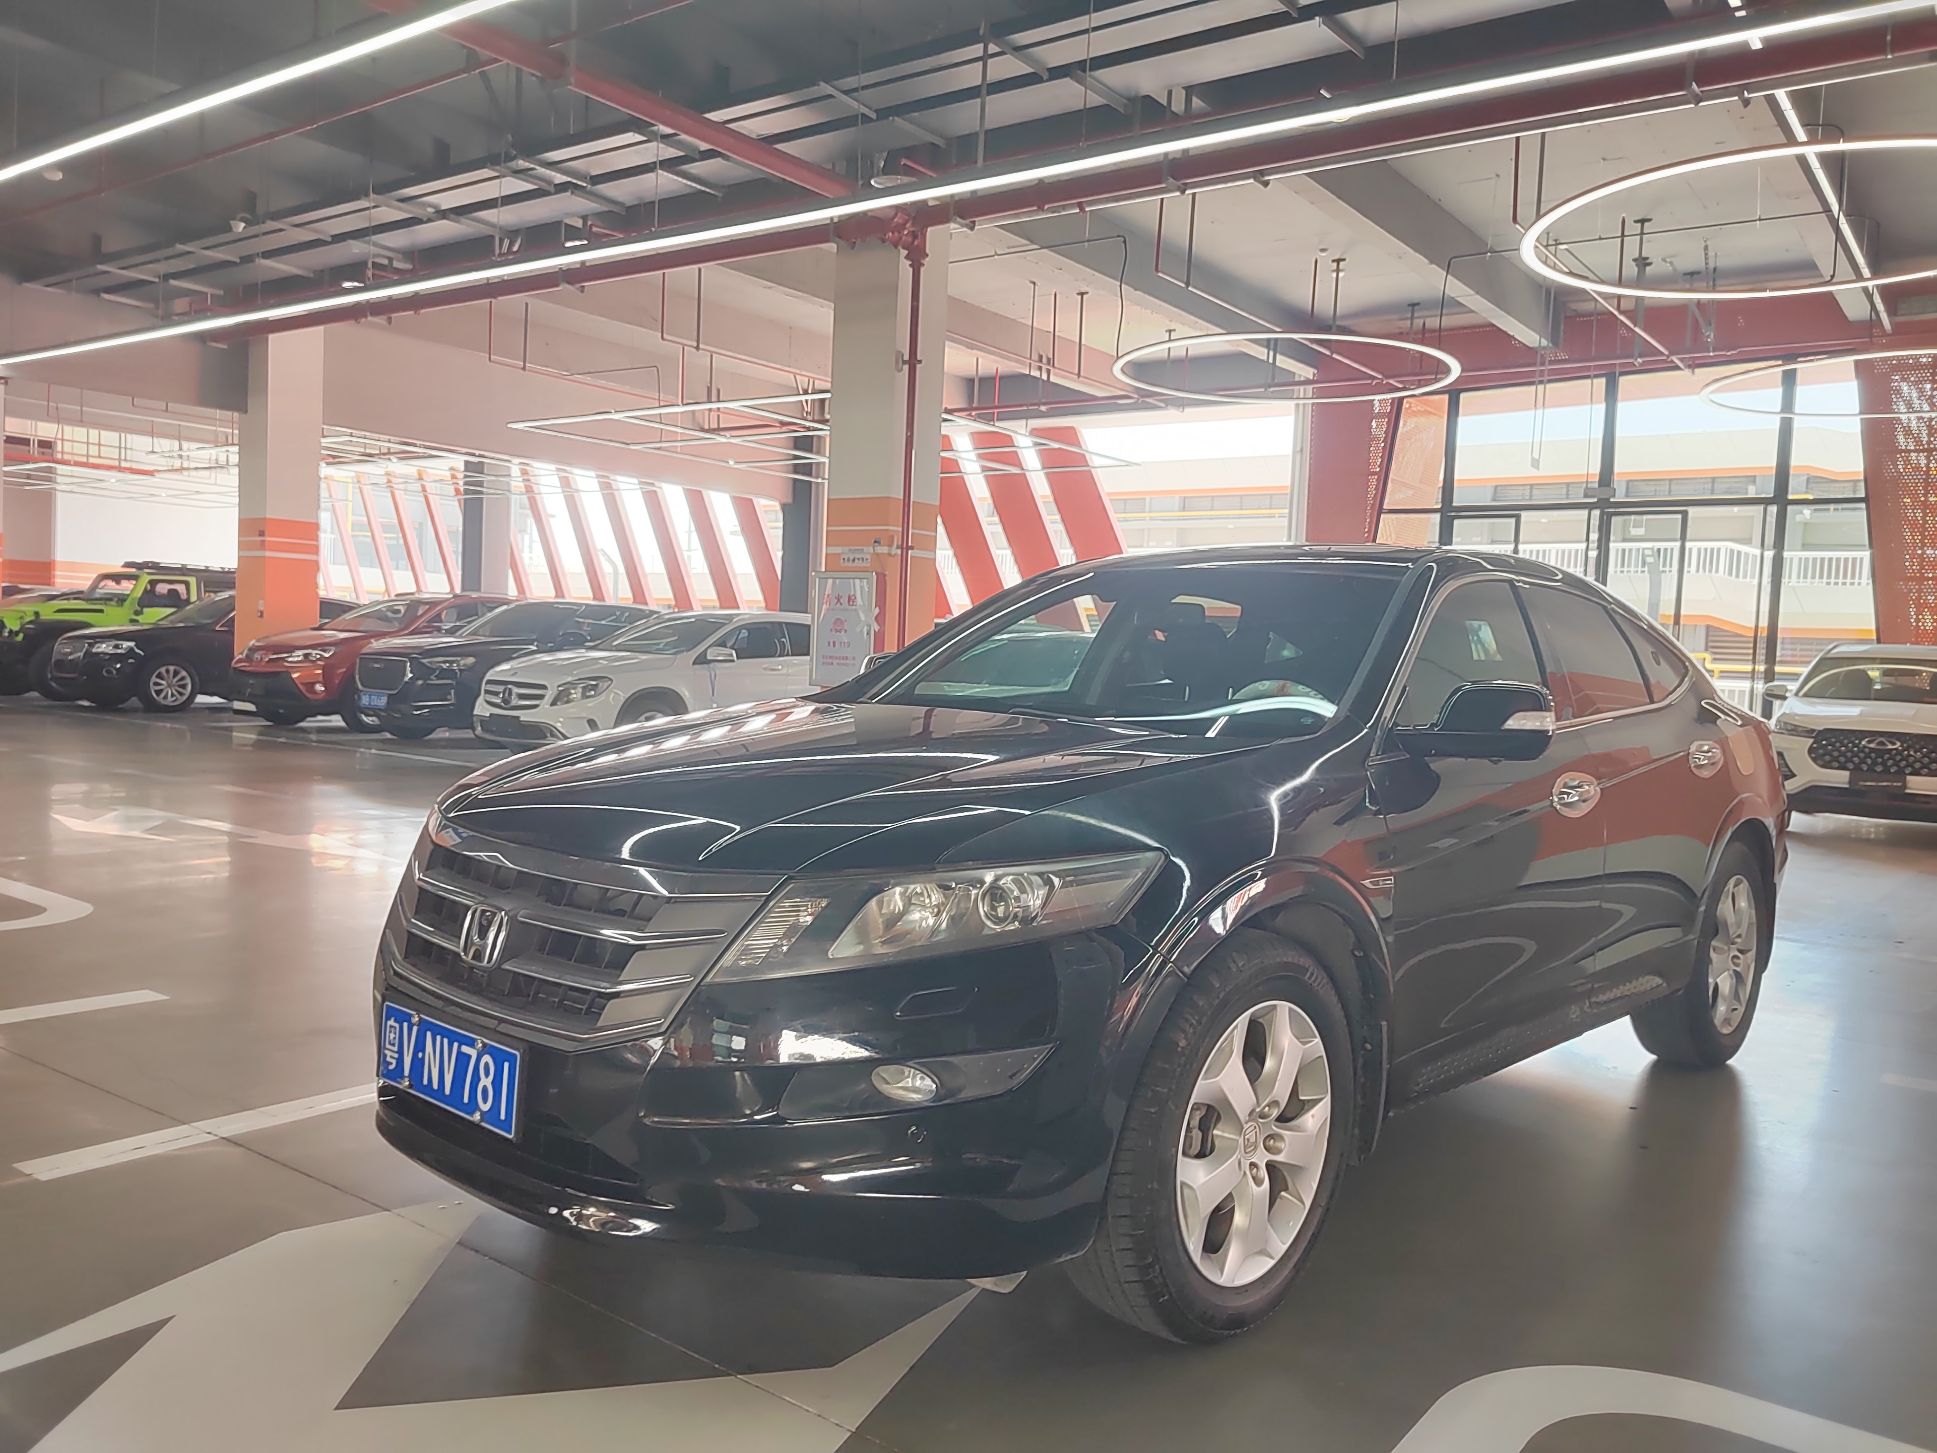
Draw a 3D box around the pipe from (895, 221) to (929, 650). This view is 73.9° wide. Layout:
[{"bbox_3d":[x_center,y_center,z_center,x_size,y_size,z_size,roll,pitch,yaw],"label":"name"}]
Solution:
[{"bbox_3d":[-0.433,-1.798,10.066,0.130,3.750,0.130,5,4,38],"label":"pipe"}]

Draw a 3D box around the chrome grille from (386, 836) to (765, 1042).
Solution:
[{"bbox_3d":[-0.801,0.382,2.336,1.050,0.340,0.210,5,4,40],"label":"chrome grille"}]

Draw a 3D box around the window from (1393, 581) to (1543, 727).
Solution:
[{"bbox_3d":[1.243,-0.189,3.202,0.860,0.370,0.070,-1,-16,-46],"label":"window"}]

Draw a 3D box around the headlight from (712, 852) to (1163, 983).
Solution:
[{"bbox_3d":[-0.038,0.327,2.233,0.410,0.210,0.680,5,4,42],"label":"headlight"}]

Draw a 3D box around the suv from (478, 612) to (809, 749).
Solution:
[{"bbox_3d":[-2.540,-0.285,13.054,1.804,1.494,4.420,5,4,41],"label":"suv"}]

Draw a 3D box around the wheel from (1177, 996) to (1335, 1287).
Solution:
[{"bbox_3d":[0.474,0.761,2.410,0.200,0.500,0.495,5,4,44],"label":"wheel"}]

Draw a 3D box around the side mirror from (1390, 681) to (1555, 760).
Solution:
[{"bbox_3d":[1.122,-0.004,2.788,0.250,0.165,0.200,5,4,42],"label":"side mirror"}]

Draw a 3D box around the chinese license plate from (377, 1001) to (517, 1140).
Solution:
[{"bbox_3d":[-0.916,0.597,2.257,0.440,0.142,0.020,5,4,40],"label":"chinese license plate"}]

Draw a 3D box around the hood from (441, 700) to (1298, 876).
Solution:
[{"bbox_3d":[-0.301,0.088,2.783,1.460,0.260,1.380,5,4,42],"label":"hood"}]

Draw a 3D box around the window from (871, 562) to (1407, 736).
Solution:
[{"bbox_3d":[0.475,-0.224,3.488,1.340,0.180,0.930,5,34,42],"label":"window"}]

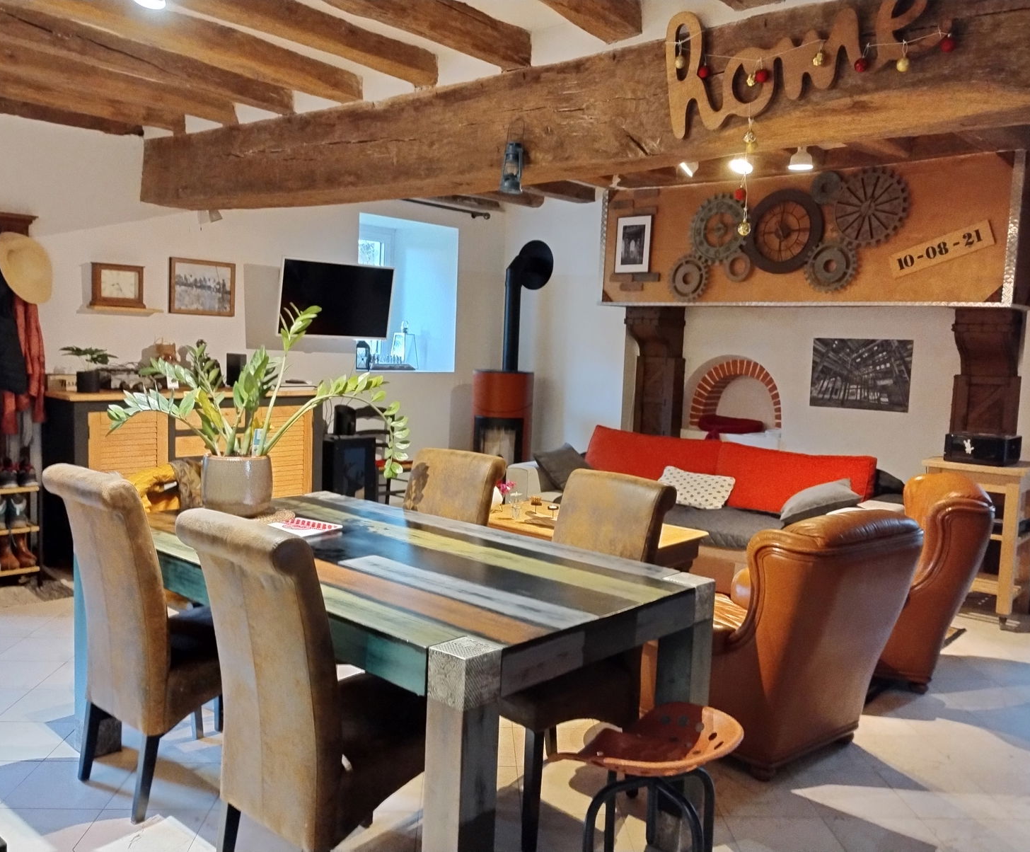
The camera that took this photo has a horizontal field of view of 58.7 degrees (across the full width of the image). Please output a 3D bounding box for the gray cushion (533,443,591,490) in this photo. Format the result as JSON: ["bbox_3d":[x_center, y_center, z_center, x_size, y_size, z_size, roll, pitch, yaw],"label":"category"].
[{"bbox_3d":[0.355,0.290,6.400,0.400,0.125,0.390,-4,51,-47],"label":"gray cushion"}]

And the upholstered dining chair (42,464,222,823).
[{"bbox_3d":[-1.075,0.613,2.818,0.440,1.000,0.580,7,6,42],"label":"upholstered dining chair"}]

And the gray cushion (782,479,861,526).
[{"bbox_3d":[1.751,0.425,5.325,0.460,0.140,0.390,-15,11,-5],"label":"gray cushion"}]

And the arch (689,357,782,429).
[{"bbox_3d":[1.783,-0.259,7.206,0.779,0.533,0.240,6,6,40],"label":"arch"}]

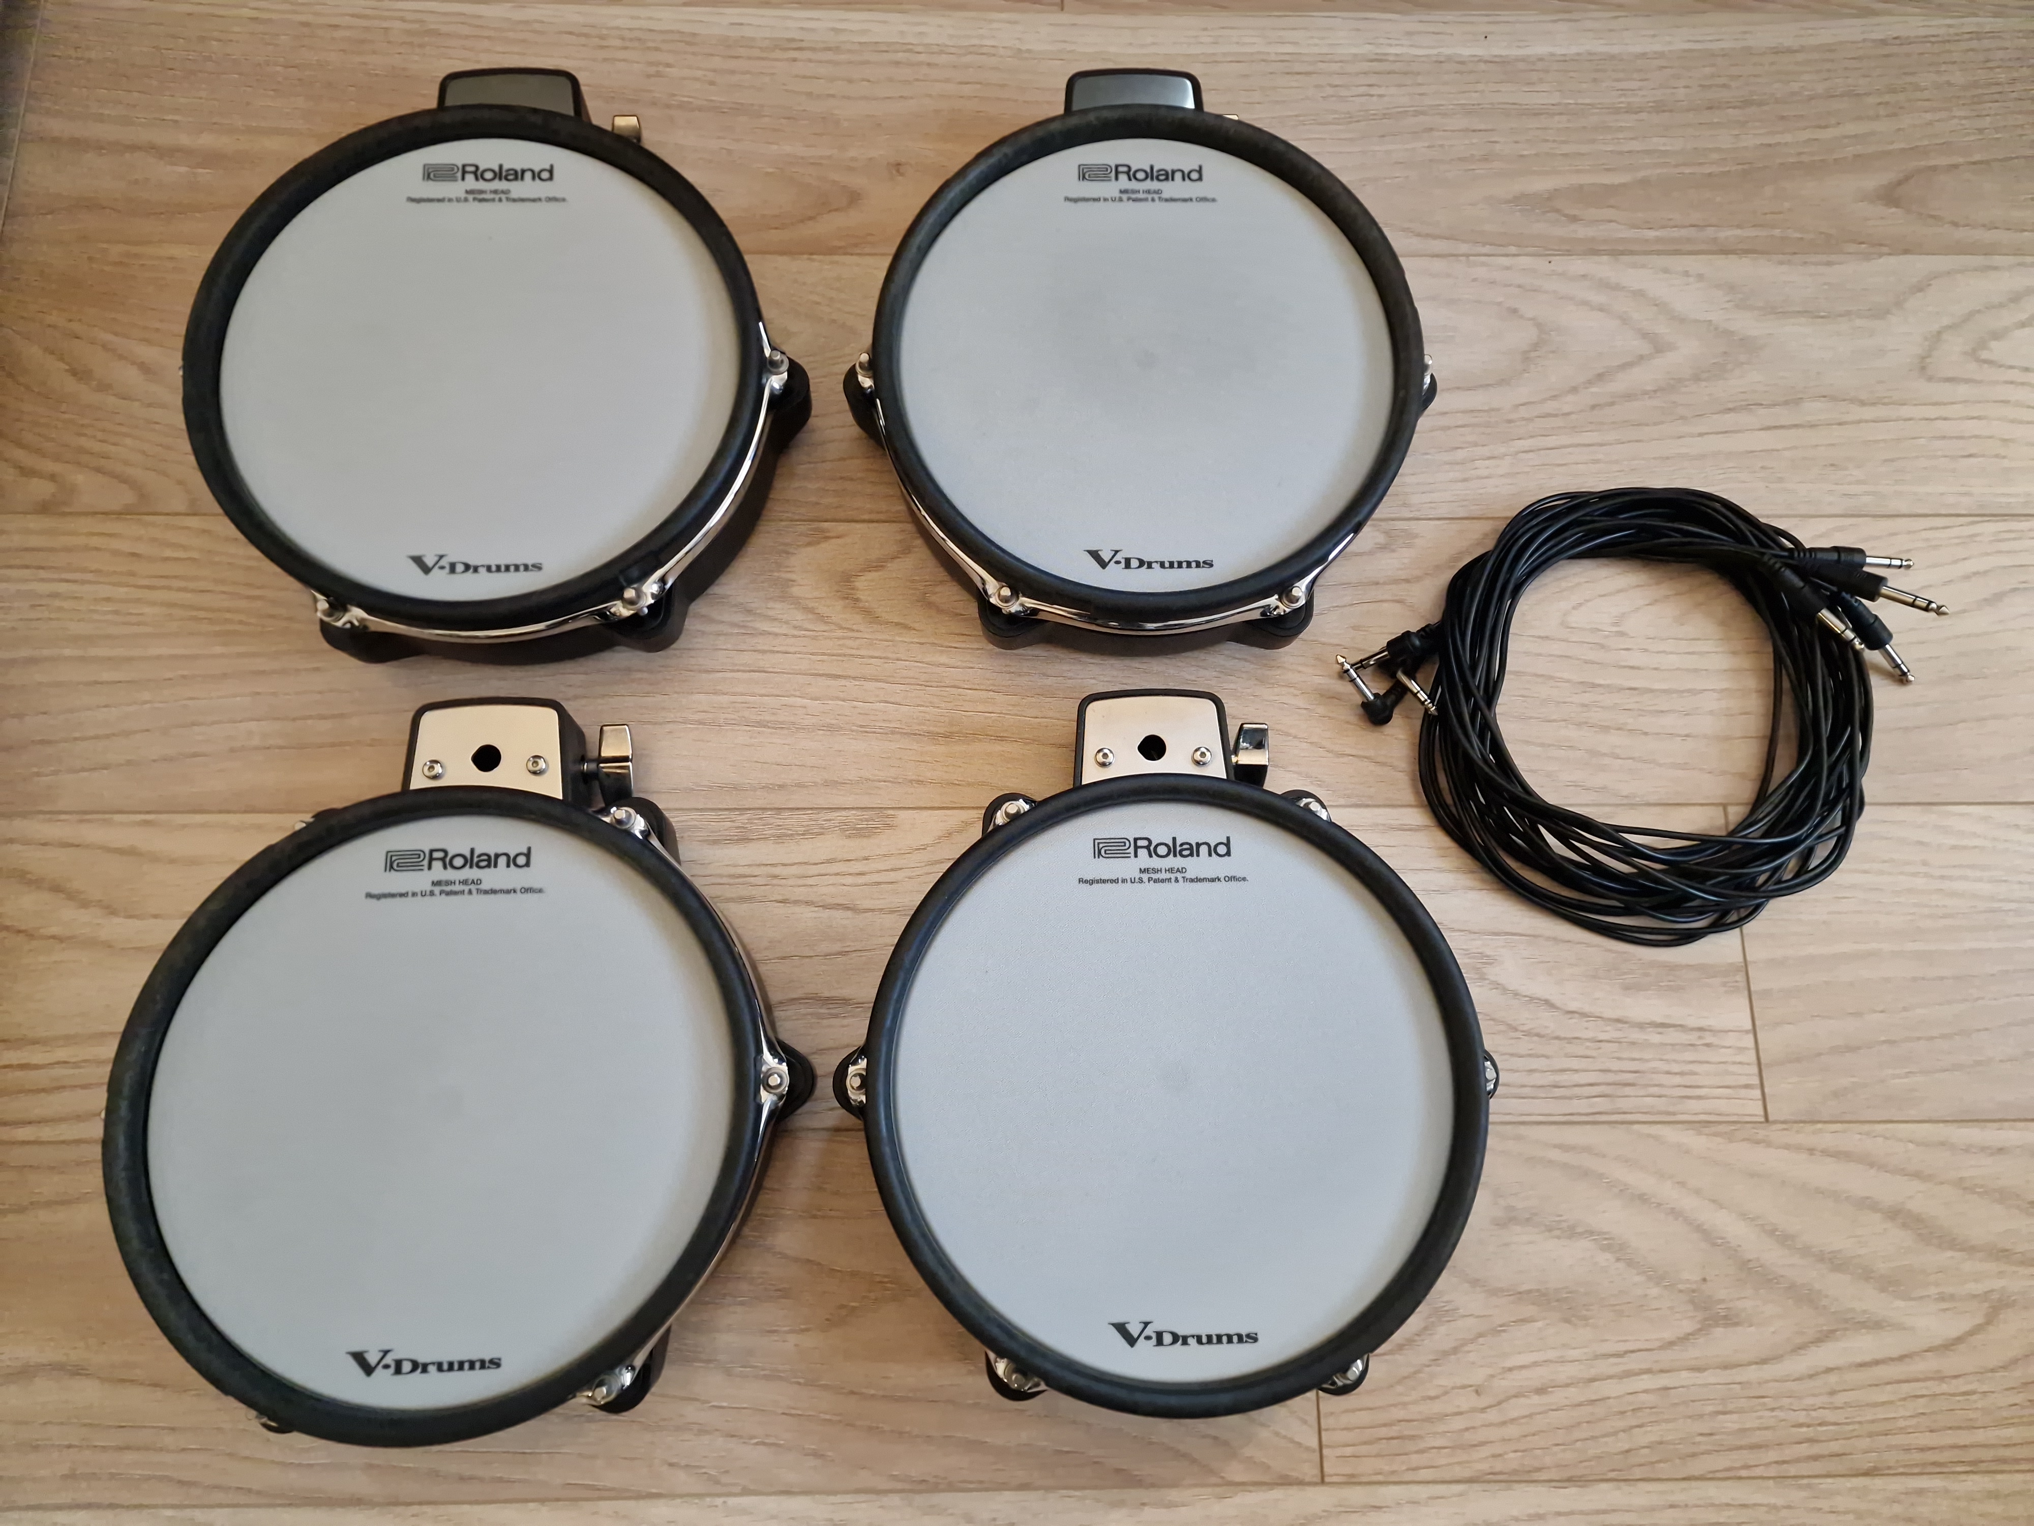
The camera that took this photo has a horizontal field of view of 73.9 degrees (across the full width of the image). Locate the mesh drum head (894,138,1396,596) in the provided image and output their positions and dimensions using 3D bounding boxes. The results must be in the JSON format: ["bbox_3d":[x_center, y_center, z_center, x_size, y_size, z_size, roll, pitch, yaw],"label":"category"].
[{"bbox_3d":[0.065,-0.198,0.666,0.250,0.006,0.250,0,78,-1],"label":"mesh drum head"}]

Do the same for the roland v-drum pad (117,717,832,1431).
[{"bbox_3d":[-0.247,0.129,0.609,0.305,0.080,0.322,0,78,-1],"label":"roland v-drum pad"}]

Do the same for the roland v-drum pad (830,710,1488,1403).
[{"bbox_3d":[0.069,0.122,0.619,0.305,0.080,0.322,0,78,-1],"label":"roland v-drum pad"}]

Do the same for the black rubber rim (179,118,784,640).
[{"bbox_3d":[-0.260,-0.196,0.652,0.273,0.023,0.273,0,78,-1],"label":"black rubber rim"}]

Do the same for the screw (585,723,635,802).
[{"bbox_3d":[-0.196,0.000,0.652,0.025,0.018,0.037,0,78,-1],"label":"screw"}]

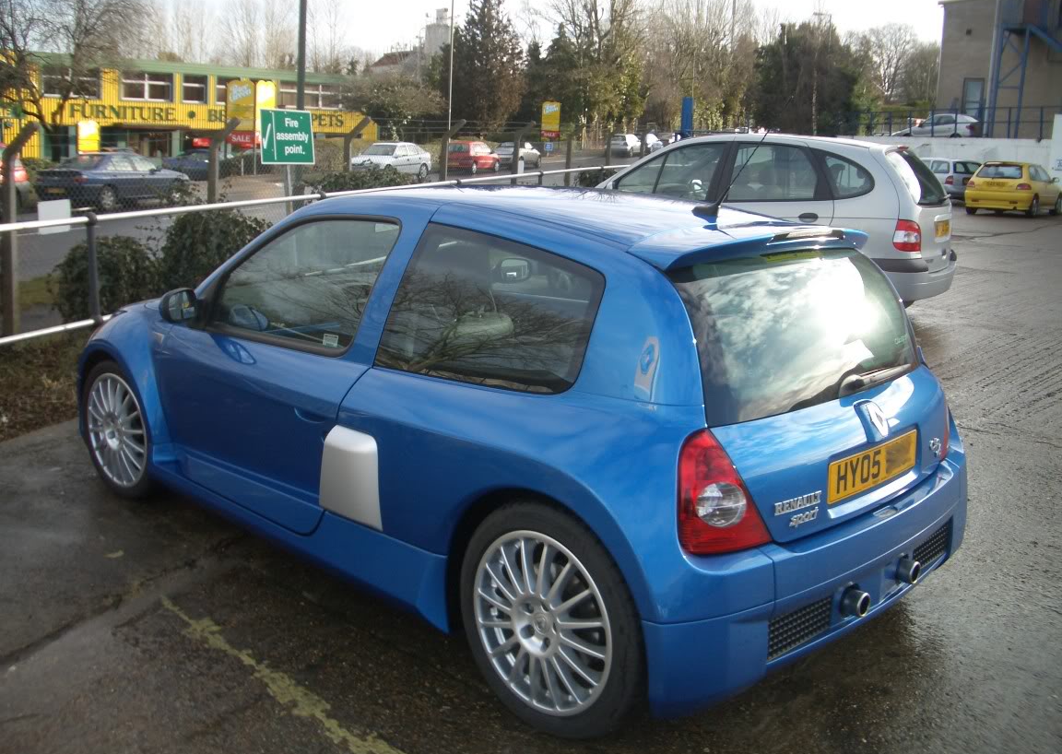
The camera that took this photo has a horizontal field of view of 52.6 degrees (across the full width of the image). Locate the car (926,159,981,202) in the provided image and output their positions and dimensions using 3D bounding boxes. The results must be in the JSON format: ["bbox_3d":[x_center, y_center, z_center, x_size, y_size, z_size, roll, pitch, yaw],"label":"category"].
[{"bbox_3d":[12.760,-6.510,35.600,1.740,1.500,4.300,-4,13,-25],"label":"car"}]

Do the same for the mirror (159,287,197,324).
[{"bbox_3d":[-1.295,-0.265,3.939,0.100,0.128,0.175,10,15,35],"label":"mirror"}]

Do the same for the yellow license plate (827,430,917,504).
[{"bbox_3d":[0.972,0.247,3.032,0.015,0.112,0.520,10,15,43],"label":"yellow license plate"}]

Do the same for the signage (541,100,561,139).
[{"bbox_3d":[1.292,-16.737,70.000,1.250,2.500,0.150,2,12,3],"label":"signage"}]

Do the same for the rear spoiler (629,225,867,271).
[{"bbox_3d":[0.685,-0.417,3.186,0.310,0.130,1.080,13,17,43],"label":"rear spoiler"}]

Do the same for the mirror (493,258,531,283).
[{"bbox_3d":[-0.076,-0.507,5.166,0.175,0.128,0.100,-8,16,-37],"label":"mirror"}]

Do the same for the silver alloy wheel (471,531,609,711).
[{"bbox_3d":[0.095,0.629,2.882,0.490,0.490,0.200,13,17,43],"label":"silver alloy wheel"}]

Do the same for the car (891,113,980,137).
[{"bbox_3d":[19.531,-12.009,52.000,4.200,1.400,1.700,12,16,40],"label":"car"}]

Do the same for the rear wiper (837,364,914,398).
[{"bbox_3d":[1.050,-0.003,3.239,0.055,0.060,0.470,12,16,40],"label":"rear wiper"}]

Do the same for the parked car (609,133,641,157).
[{"bbox_3d":[6.295,-15.006,69.500,1.660,1.450,3.900,7,13,25],"label":"parked car"}]

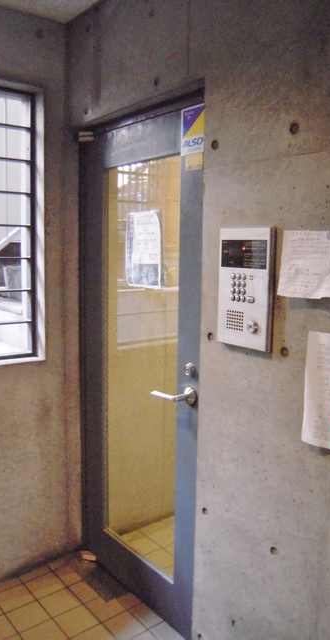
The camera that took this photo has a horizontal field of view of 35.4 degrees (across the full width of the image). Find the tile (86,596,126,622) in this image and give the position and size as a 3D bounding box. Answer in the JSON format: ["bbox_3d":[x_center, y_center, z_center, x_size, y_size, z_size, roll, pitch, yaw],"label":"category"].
[{"bbox_3d":[-0.252,1.227,2.202,0.139,0.010,0.139,-5,9,-38],"label":"tile"}]

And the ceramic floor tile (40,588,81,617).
[{"bbox_3d":[-0.451,1.220,2.228,0.139,0.010,0.139,-5,9,-38],"label":"ceramic floor tile"}]

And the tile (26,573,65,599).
[{"bbox_3d":[-0.540,1.204,2.340,0.139,0.010,0.139,-5,9,-38],"label":"tile"}]

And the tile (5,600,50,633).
[{"bbox_3d":[-0.564,1.230,2.139,0.139,0.010,0.139,-5,9,-38],"label":"tile"}]

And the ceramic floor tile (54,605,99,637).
[{"bbox_3d":[-0.362,1.236,2.116,0.139,0.010,0.139,-5,9,-38],"label":"ceramic floor tile"}]

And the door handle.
[{"bbox_3d":[0.041,0.277,1.890,0.080,0.064,0.150,-5,10,-39],"label":"door handle"}]

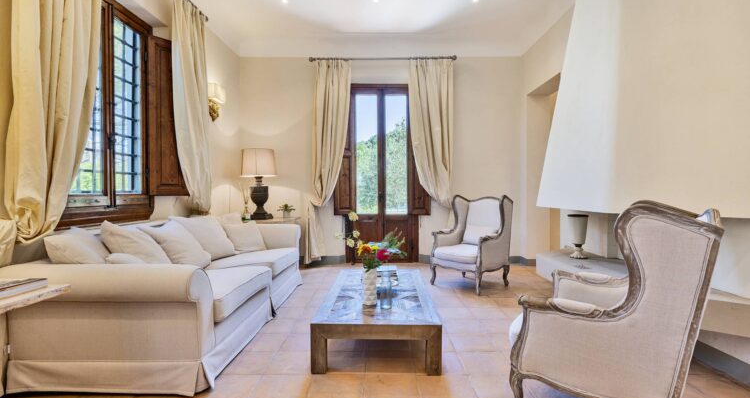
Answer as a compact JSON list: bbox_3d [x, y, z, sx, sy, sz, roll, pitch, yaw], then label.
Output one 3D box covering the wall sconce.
[{"bbox_3d":[-2.020,-1.187,4.440,0.180,0.440,0.260,0,0,2],"label":"wall sconce"}]

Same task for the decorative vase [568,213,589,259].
[{"bbox_3d":[1.791,0.331,3.136,0.165,0.385,0.165,0,1,1],"label":"decorative vase"}]

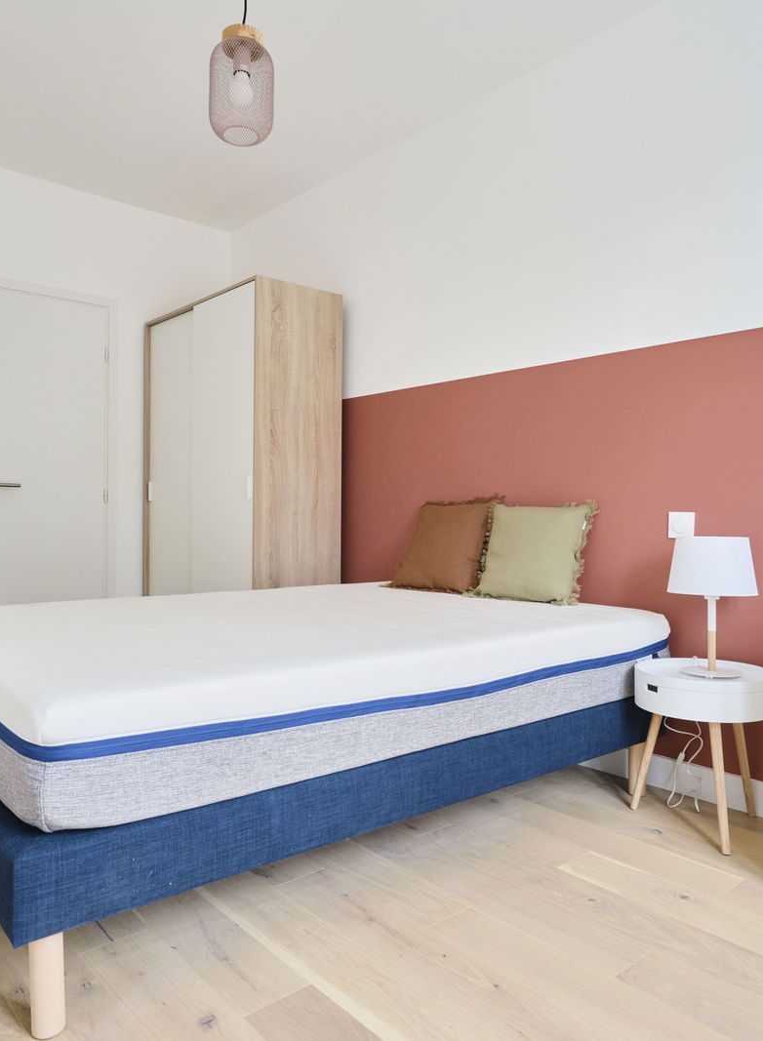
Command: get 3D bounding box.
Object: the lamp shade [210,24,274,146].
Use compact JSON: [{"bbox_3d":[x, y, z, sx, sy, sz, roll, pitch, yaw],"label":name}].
[{"bbox_3d":[-0.344,-1.068,1.820,0.158,0.245,0.158,1,0,0],"label":"lamp shade"}]

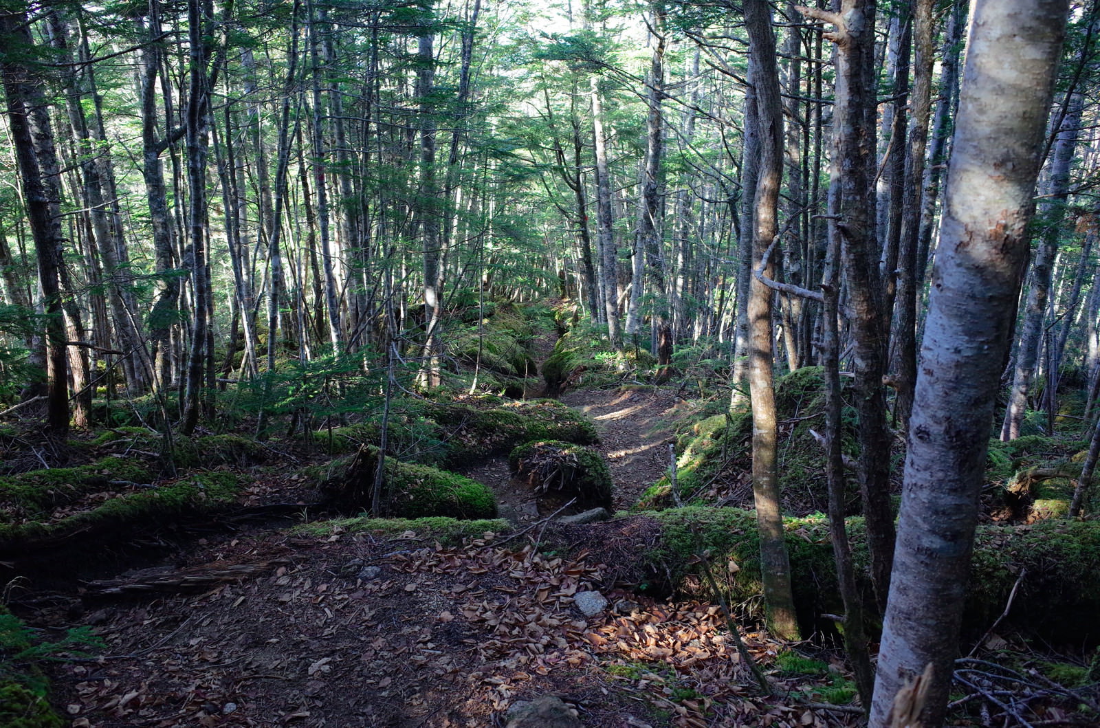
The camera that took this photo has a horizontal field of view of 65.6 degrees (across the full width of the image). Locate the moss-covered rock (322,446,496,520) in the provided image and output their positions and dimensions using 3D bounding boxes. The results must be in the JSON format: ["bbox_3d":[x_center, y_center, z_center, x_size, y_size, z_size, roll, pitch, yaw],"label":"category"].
[{"bbox_3d":[-0.798,0.693,4.900,0.974,0.380,0.701,0,12,0],"label":"moss-covered rock"}]

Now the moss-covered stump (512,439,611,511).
[{"bbox_3d":[0.073,0.701,5.350,0.630,0.420,0.550,-1,11,0],"label":"moss-covered stump"}]

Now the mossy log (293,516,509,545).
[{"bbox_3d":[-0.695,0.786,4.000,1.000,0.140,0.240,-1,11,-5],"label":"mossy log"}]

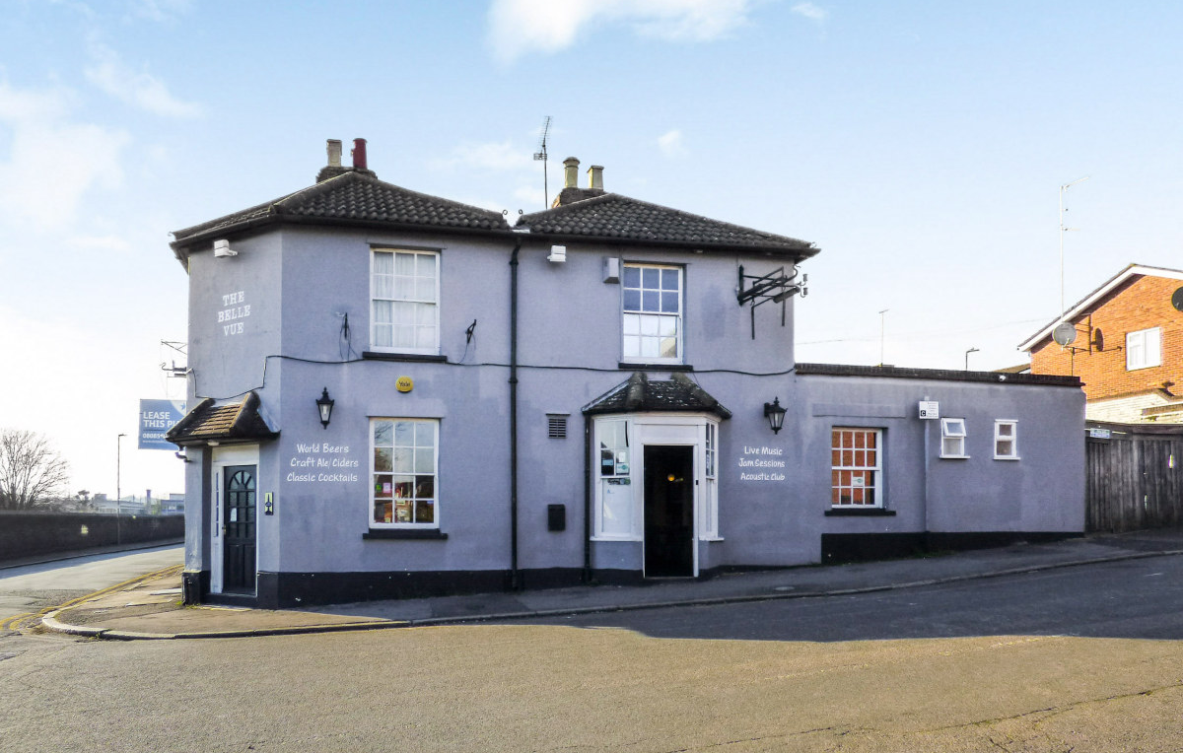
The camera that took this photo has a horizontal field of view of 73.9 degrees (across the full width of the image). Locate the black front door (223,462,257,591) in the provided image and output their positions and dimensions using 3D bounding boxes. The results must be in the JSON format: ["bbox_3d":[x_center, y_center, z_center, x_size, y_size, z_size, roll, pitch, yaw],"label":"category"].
[{"bbox_3d":[-5.485,2.381,12.250,0.760,1.980,0.080,-2,-3,27],"label":"black front door"}]

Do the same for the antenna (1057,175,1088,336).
[{"bbox_3d":[12.867,-3.227,21.000,0.300,4.200,0.800,1,-3,-23],"label":"antenna"}]

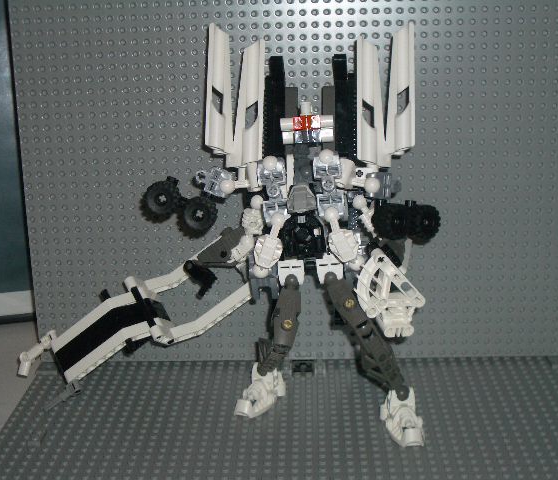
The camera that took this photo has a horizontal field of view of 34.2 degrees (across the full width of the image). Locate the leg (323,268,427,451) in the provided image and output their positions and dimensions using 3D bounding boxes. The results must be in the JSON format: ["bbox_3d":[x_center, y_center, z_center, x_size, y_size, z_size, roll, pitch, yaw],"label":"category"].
[{"bbox_3d":[0.058,0.070,0.558,0.057,0.097,0.052,-3,17,-4],"label":"leg"}]

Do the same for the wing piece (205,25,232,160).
[{"bbox_3d":[-0.037,-0.095,0.576,0.015,0.082,0.013,1,6,2],"label":"wing piece"}]

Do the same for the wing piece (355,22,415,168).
[{"bbox_3d":[0.068,-0.092,0.576,0.039,0.093,0.018,2,5,1],"label":"wing piece"}]

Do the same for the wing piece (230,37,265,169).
[{"bbox_3d":[-0.018,-0.087,0.578,0.017,0.082,0.013,5,6,0],"label":"wing piece"}]

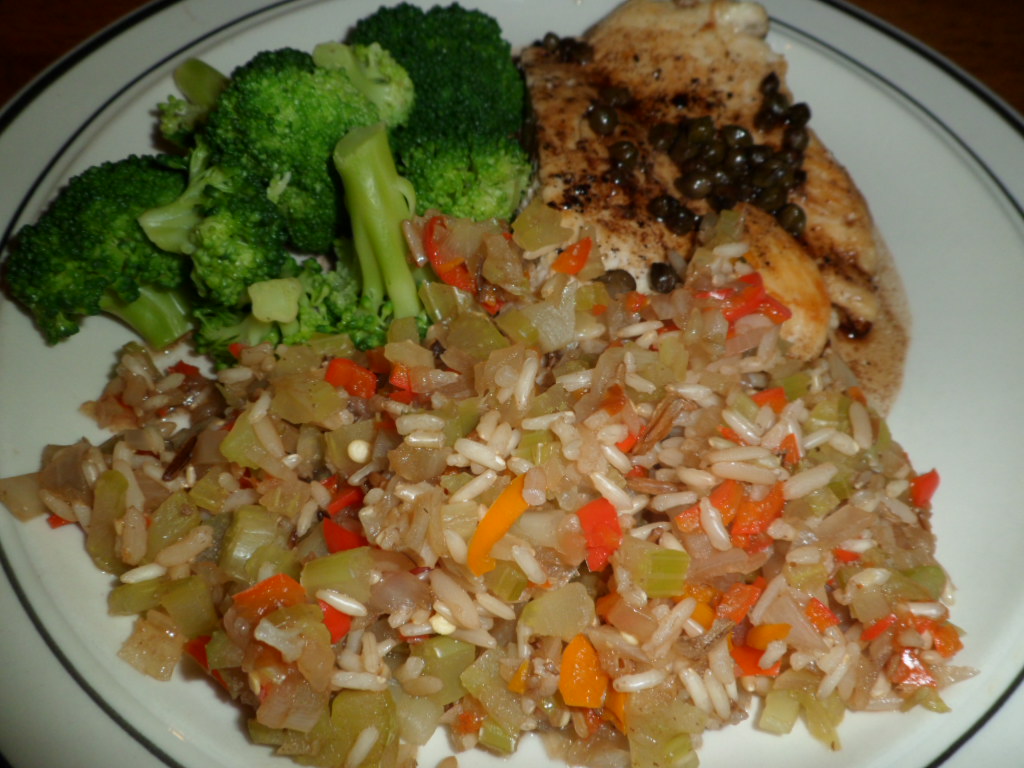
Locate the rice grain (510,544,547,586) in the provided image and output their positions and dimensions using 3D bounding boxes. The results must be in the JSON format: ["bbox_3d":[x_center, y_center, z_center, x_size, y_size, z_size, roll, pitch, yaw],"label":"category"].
[{"bbox_3d":[0.003,0.029,0.129,0.003,0.002,0.008,-34,65,-22],"label":"rice grain"}]

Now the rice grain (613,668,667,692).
[{"bbox_3d":[0.020,0.046,0.125,0.009,0.003,0.003,-11,59,-11],"label":"rice grain"}]

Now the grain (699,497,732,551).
[{"bbox_3d":[0.034,0.024,0.135,0.003,0.003,0.010,-13,59,-11],"label":"grain"}]

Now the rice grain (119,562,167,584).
[{"bbox_3d":[-0.062,0.032,0.134,0.008,0.002,0.003,-12,59,-11],"label":"rice grain"}]

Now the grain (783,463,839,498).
[{"bbox_3d":[0.053,0.017,0.141,0.012,0.003,0.004,-23,62,-17],"label":"grain"}]

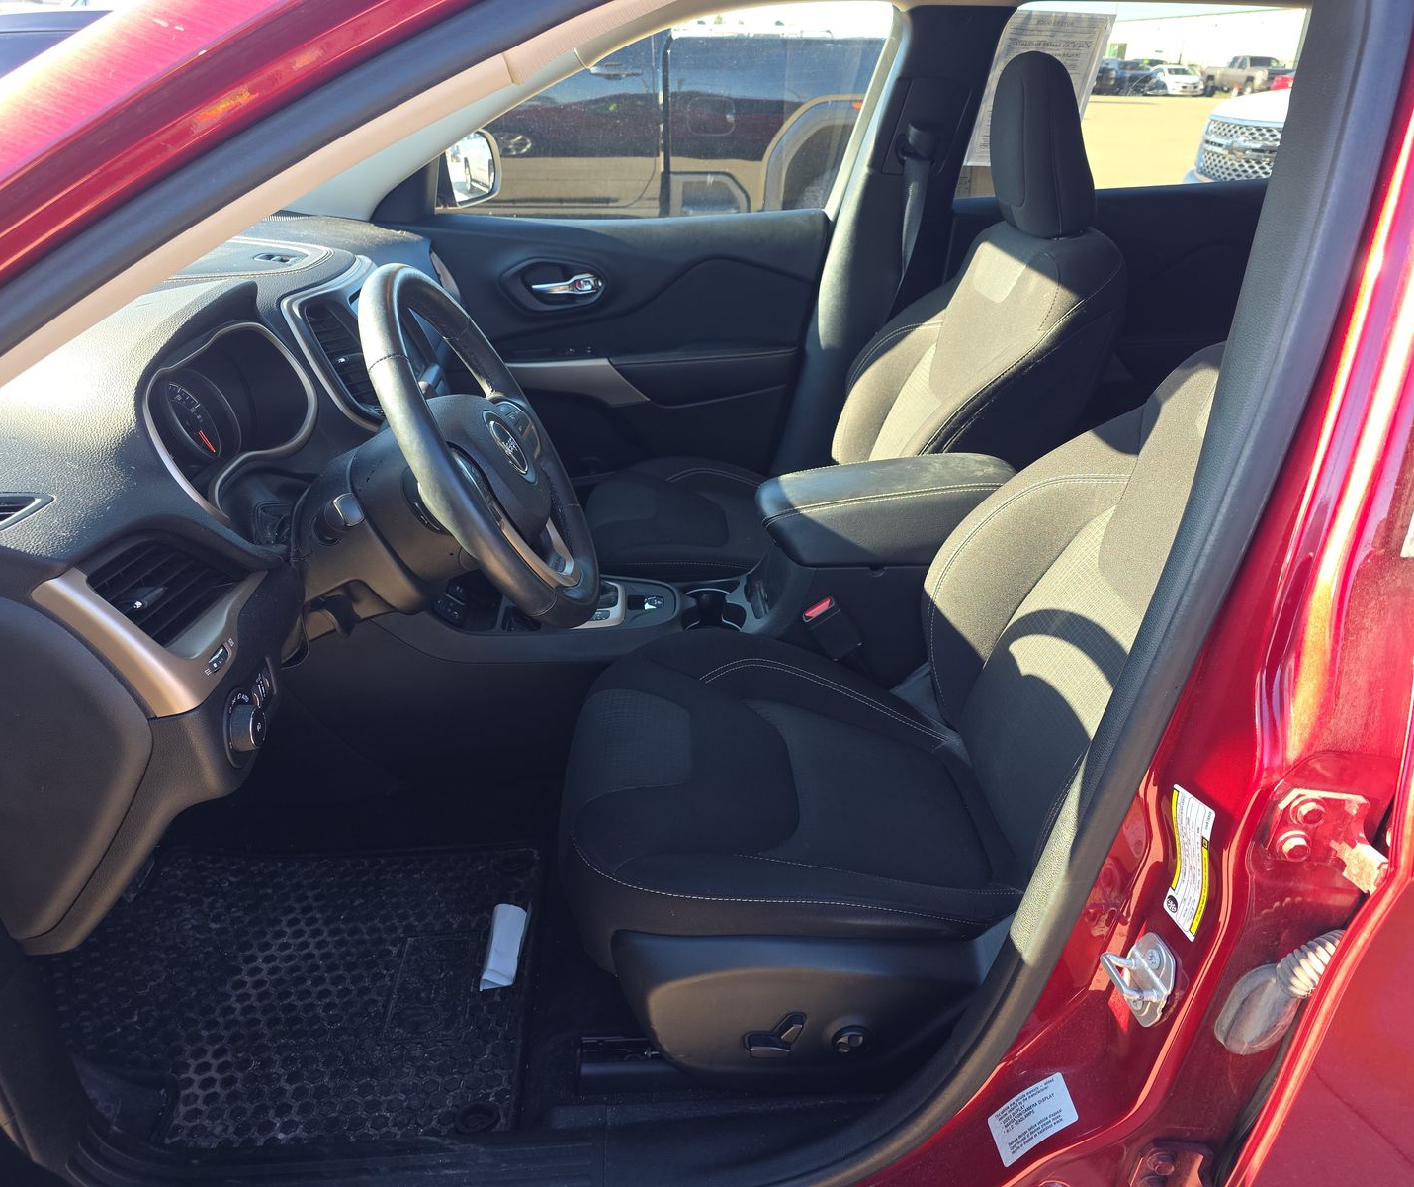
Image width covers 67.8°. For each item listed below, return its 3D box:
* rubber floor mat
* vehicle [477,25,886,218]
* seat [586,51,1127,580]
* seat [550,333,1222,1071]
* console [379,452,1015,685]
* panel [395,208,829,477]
[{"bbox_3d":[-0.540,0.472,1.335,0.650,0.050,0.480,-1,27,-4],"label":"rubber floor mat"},{"bbox_3d":[-0.973,-2.599,6.028,6.400,2.030,2.300,-1,27,-4],"label":"vehicle"},{"bbox_3d":[0.188,-0.341,1.781,0.850,1.030,0.550,-1,27,-4],"label":"seat"},{"bbox_3d":[0.257,-0.004,1.126,0.850,1.030,0.550,-1,27,-4],"label":"seat"},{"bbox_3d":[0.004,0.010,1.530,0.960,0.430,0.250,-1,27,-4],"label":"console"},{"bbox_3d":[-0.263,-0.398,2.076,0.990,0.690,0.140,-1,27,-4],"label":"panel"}]

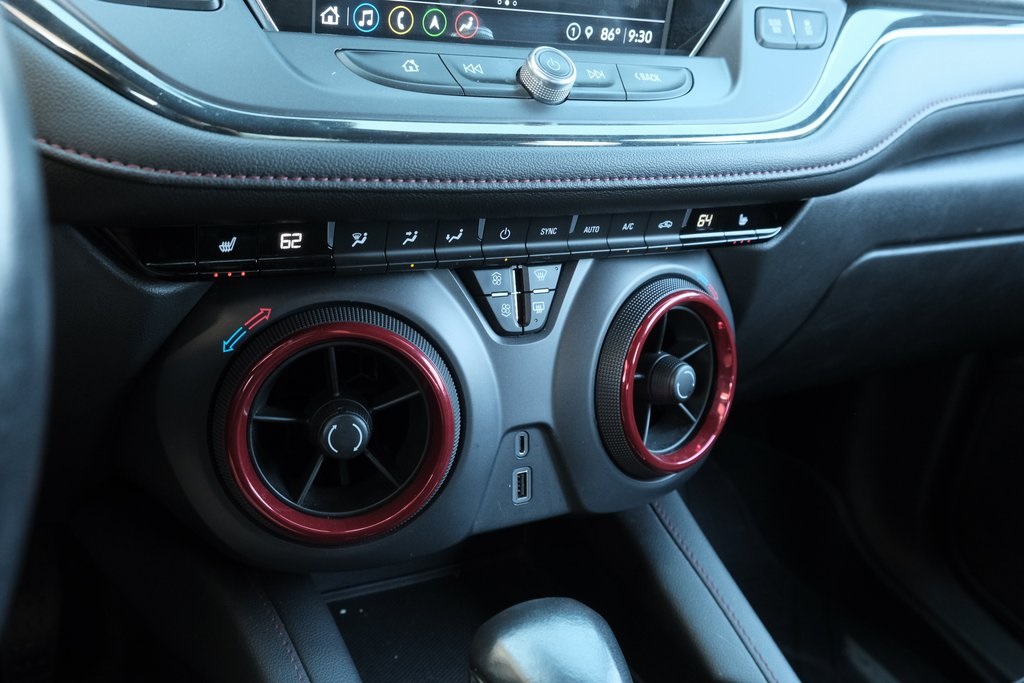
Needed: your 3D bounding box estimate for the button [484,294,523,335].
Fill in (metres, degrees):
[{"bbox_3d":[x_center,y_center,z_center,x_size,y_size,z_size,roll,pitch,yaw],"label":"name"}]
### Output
[{"bbox_3d":[-0.006,-0.013,0.409,0.019,0.017,0.007,-7,11,-28],"label":"button"}]

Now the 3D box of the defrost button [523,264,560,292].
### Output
[{"bbox_3d":[0.013,-0.030,0.418,0.019,0.013,0.007,-7,11,-28],"label":"defrost button"}]

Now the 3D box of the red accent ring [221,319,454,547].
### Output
[{"bbox_3d":[-0.071,0.038,0.371,0.094,0.094,0.013,-4,10,-15],"label":"red accent ring"}]

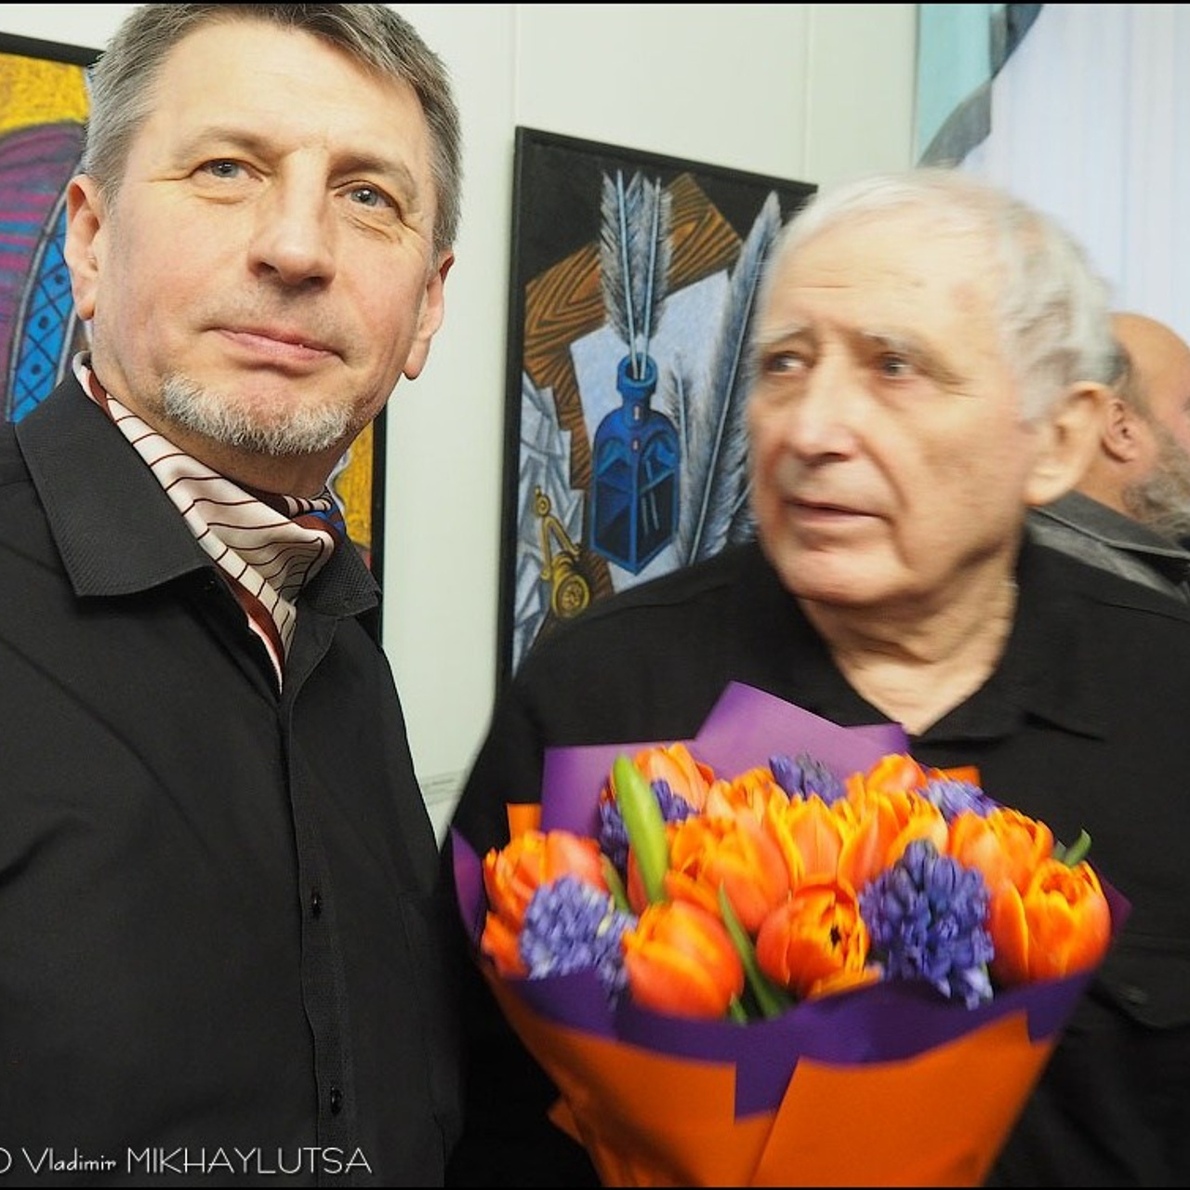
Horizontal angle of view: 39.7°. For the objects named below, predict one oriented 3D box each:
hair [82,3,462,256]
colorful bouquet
[{"bbox_3d":[-0.153,-0.212,0.785,0.175,0.170,0.200,9,0,-20],"label":"hair"},{"bbox_3d":[0.094,0.262,0.760,0.300,0.420,0.260,-1,15,5],"label":"colorful bouquet"}]

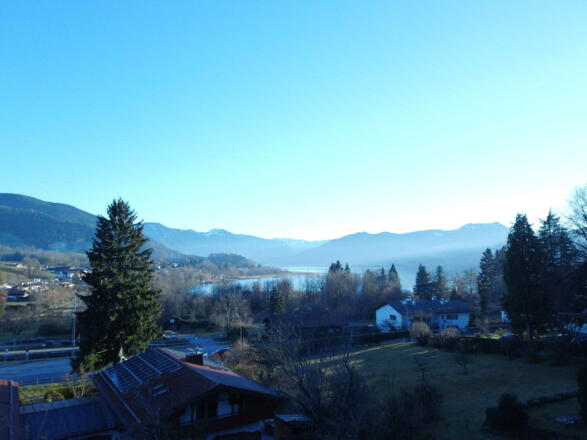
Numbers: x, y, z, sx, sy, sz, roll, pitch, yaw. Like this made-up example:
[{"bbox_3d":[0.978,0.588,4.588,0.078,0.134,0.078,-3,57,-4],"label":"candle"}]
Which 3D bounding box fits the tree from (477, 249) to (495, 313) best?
[{"bbox_3d":[58.254,19.545,133.742,5.460,21.760,5.460,-2,-6,23],"label":"tree"}]

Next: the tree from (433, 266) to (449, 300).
[{"bbox_3d":[50.138,24.474,150.345,5.630,17.130,5.630,-2,-6,18],"label":"tree"}]

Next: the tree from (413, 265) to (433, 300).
[{"bbox_3d":[42.843,23.742,146.397,6.640,17.830,6.640,-2,-6,16],"label":"tree"}]

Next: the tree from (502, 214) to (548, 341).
[{"bbox_3d":[49.601,12.423,94.243,9.620,27.360,9.620,-3,-6,27],"label":"tree"}]

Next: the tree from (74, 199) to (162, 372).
[{"bbox_3d":[-24.098,9.637,60.354,11.500,25.400,11.500,2,-6,-21],"label":"tree"}]

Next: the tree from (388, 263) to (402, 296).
[{"bbox_3d":[36.173,24.973,156.325,5.140,18.290,5.140,-1,-6,13],"label":"tree"}]

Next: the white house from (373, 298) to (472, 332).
[{"bbox_3d":[33.164,24.557,113.631,19.890,6.120,13.440,2,-6,-18],"label":"white house"}]

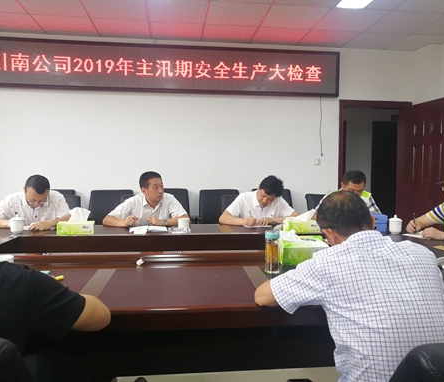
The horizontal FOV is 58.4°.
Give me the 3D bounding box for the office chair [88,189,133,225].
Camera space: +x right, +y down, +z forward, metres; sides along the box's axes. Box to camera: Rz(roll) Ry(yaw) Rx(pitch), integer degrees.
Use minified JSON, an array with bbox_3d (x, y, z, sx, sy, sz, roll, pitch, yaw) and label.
[{"bbox_3d":[-1.194,0.473,4.239,0.580,0.950,0.620,0,3,-10],"label":"office chair"}]

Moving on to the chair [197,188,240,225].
[{"bbox_3d":[0.004,0.474,4.410,0.580,0.950,0.620,0,3,-10],"label":"chair"}]

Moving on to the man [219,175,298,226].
[{"bbox_3d":[0.272,0.439,3.160,0.590,1.140,0.700,0,3,-7],"label":"man"}]

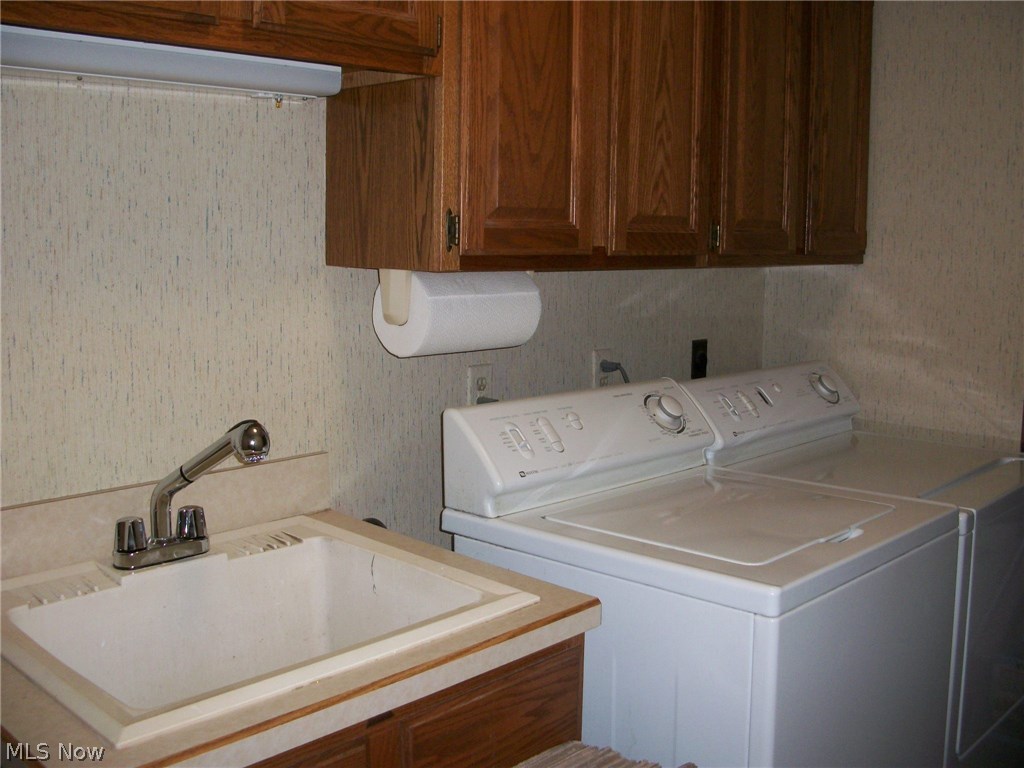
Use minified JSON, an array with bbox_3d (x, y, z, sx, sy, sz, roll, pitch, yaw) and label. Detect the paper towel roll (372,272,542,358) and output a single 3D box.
[{"bbox_3d":[-0.100,-0.139,1.947,0.278,0.160,0.160,-7,10,-44],"label":"paper towel roll"}]

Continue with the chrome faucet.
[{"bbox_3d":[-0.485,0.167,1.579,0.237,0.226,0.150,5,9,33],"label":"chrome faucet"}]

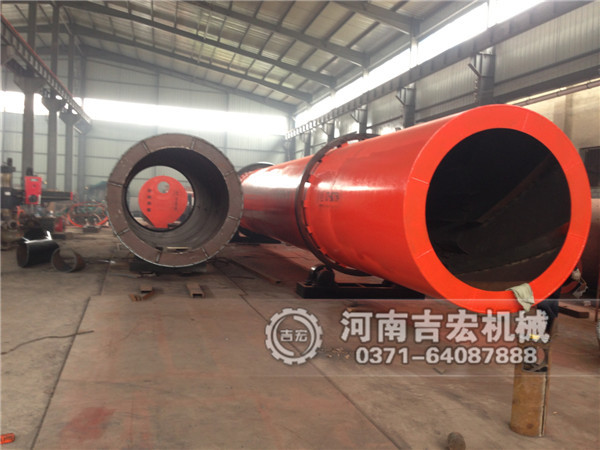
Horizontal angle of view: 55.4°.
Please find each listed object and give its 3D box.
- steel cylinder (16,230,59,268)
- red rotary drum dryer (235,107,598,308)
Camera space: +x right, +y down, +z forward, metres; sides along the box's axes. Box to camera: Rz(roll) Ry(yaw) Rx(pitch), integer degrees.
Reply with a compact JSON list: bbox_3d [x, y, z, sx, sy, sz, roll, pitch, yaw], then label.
[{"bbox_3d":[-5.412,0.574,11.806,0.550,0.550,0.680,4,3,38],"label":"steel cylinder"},{"bbox_3d":[-0.191,-0.600,15.747,2.500,2.500,20.000,2,2,-14],"label":"red rotary drum dryer"}]

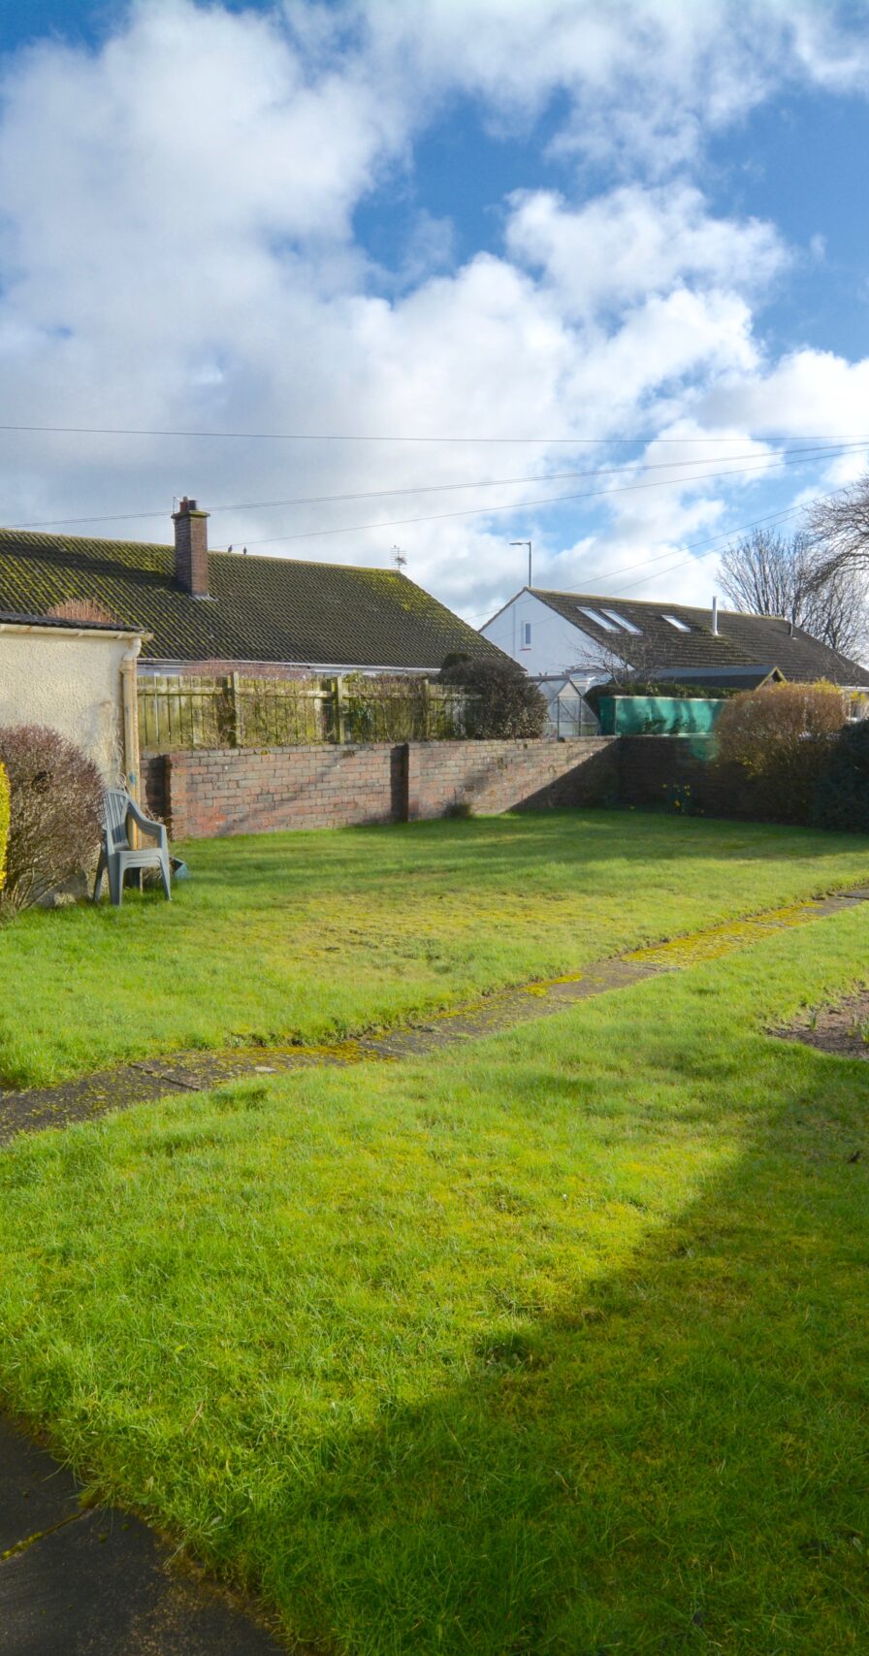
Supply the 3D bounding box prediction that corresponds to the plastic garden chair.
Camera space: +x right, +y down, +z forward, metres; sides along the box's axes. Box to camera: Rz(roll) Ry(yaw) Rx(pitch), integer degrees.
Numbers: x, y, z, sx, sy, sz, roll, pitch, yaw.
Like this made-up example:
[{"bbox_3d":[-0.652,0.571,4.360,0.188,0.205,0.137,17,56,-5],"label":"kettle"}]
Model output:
[{"bbox_3d":[-2.637,0.153,8.961,0.560,0.930,0.580,-6,9,-43],"label":"plastic garden chair"}]

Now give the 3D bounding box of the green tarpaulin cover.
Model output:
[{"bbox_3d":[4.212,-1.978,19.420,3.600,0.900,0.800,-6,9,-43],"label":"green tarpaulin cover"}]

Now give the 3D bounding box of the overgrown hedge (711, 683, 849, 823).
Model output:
[{"bbox_3d":[5.192,-1.126,15.443,1.100,2.050,1.650,-6,9,-43],"label":"overgrown hedge"}]

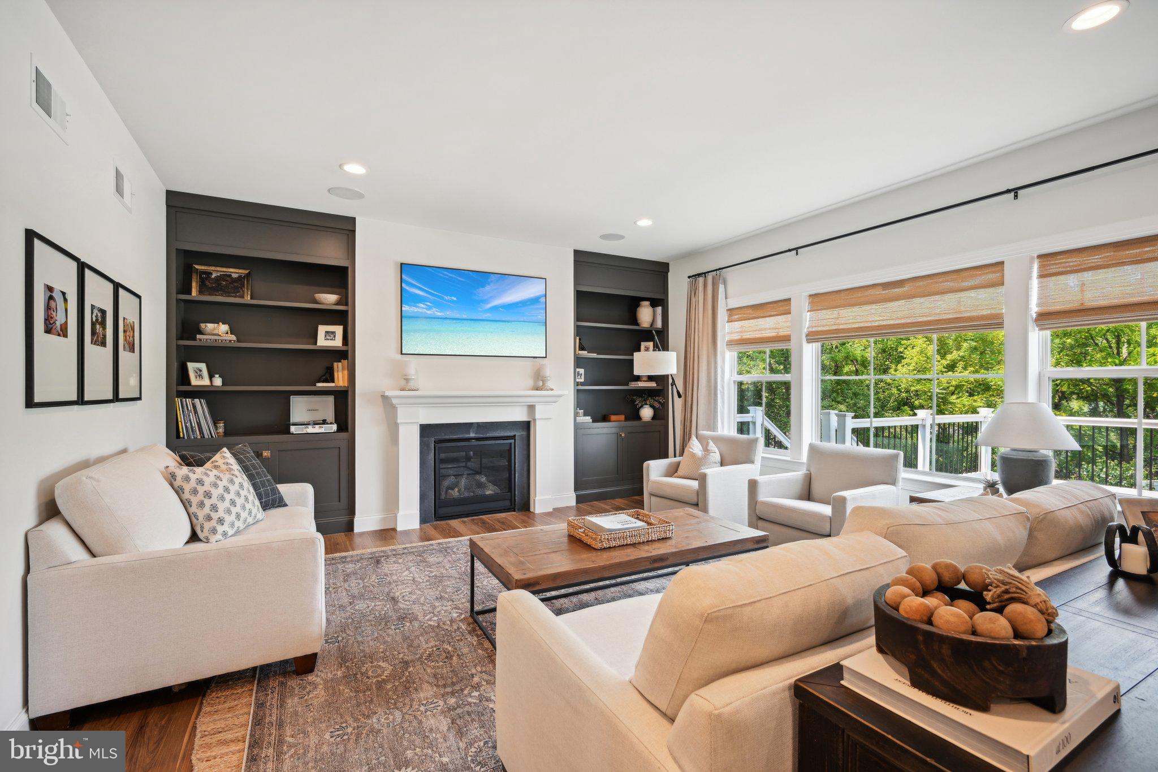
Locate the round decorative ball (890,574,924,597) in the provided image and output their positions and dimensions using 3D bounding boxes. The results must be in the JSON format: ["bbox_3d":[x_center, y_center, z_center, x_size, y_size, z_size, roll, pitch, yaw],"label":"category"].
[{"bbox_3d":[0.576,0.358,0.906,0.048,0.048,0.048,0,0,0],"label":"round decorative ball"}]

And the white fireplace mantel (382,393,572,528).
[{"bbox_3d":[-0.934,0.663,4.900,1.760,1.234,0.250,0,0,-29],"label":"white fireplace mantel"}]

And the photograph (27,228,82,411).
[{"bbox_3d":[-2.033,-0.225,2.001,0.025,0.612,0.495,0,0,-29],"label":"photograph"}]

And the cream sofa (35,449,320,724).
[{"bbox_3d":[-1.840,0.806,2.600,0.925,0.960,1.330,0,0,-29],"label":"cream sofa"}]

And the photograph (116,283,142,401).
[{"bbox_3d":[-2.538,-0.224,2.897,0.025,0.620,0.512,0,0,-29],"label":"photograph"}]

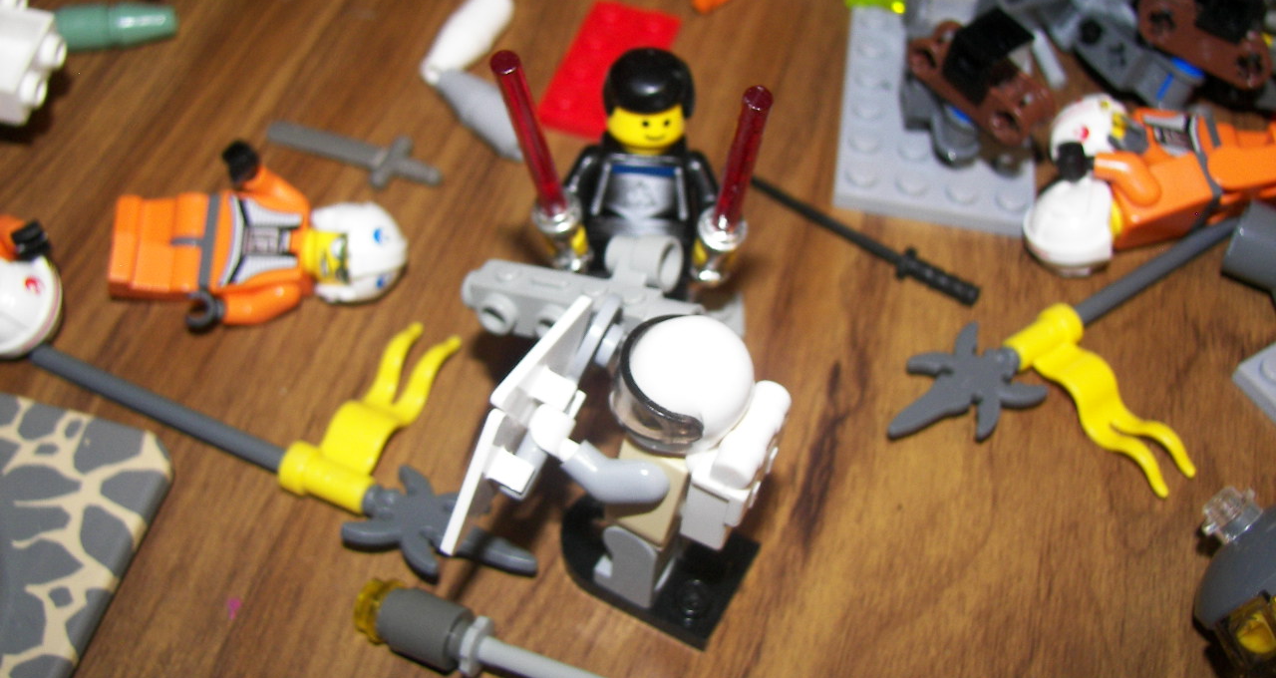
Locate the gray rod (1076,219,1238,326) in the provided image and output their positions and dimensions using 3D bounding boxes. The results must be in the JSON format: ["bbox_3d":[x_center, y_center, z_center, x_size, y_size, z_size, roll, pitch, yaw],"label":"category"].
[{"bbox_3d":[0.085,-0.012,0.210,0.041,0.003,0.003,-26,59,-22],"label":"gray rod"}]

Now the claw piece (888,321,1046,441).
[{"bbox_3d":[0.046,0.008,0.192,0.025,0.004,0.015,-27,59,-22],"label":"claw piece"}]

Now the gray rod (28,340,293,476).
[{"bbox_3d":[-0.067,0.009,0.185,0.043,0.003,0.003,21,54,13],"label":"gray rod"}]

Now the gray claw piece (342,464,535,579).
[{"bbox_3d":[-0.025,0.026,0.175,0.025,0.004,0.015,19,54,10],"label":"gray claw piece"}]

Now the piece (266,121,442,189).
[{"bbox_3d":[-0.046,-0.031,0.217,0.031,0.003,0.011,16,54,8],"label":"piece"}]

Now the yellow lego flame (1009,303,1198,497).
[{"bbox_3d":[0.068,0.008,0.192,0.014,0.007,0.032,-26,59,-21],"label":"yellow lego flame"}]

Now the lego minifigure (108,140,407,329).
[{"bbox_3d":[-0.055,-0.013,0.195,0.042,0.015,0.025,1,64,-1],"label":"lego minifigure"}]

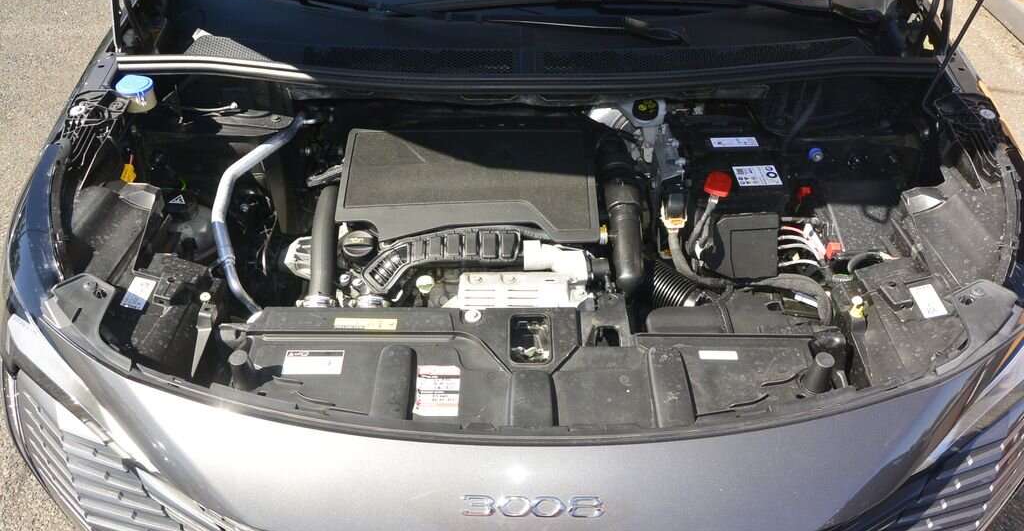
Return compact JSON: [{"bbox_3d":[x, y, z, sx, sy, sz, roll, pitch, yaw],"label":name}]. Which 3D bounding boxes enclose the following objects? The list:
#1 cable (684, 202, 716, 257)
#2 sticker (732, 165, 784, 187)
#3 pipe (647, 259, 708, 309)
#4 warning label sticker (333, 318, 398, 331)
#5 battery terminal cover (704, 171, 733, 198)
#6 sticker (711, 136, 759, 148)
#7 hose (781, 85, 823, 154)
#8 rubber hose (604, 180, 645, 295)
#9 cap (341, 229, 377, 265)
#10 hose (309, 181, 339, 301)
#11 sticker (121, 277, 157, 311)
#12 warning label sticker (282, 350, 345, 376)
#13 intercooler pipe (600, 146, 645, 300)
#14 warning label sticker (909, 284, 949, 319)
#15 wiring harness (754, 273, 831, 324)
[{"bbox_3d":[0.352,-0.067,1.435,0.050,0.095,0.070,1,37,1],"label":"cable"},{"bbox_3d":[0.481,-0.175,1.500,0.083,0.002,0.072,-2,38,1],"label":"sticker"},{"bbox_3d":[0.285,0.038,1.325,0.075,0.080,0.100,-30,46,-34],"label":"pipe"},{"bbox_3d":[-0.196,0.079,1.030,0.084,0.002,0.017,1,56,0],"label":"warning label sticker"},{"bbox_3d":[0.393,-0.154,1.460,0.050,0.030,0.055,1,37,1],"label":"battery terminal cover"},{"bbox_3d":[0.453,-0.250,1.560,0.091,0.002,0.038,-1,38,1],"label":"sticker"},{"bbox_3d":[0.605,-0.306,1.600,0.035,0.175,0.035,20,18,-15],"label":"hose"},{"bbox_3d":[0.205,-0.052,1.400,0.068,0.070,0.214,-3,78,2],"label":"rubber hose"},{"bbox_3d":[-0.255,-0.030,1.275,0.055,0.034,0.055,0,52,0],"label":"cap"},{"bbox_3d":[-0.314,-0.038,1.302,0.046,0.050,0.200,-6,66,6],"label":"hose"},{"bbox_3d":[-0.570,0.043,1.173,0.034,0.002,0.056,11,50,-5],"label":"sticker"},{"bbox_3d":[-0.272,0.133,1.053,0.079,0.002,0.039,0,47,-1],"label":"warning label sticker"},{"bbox_3d":[0.206,-0.090,1.425,0.075,0.085,0.300,-3,76,2],"label":"intercooler pipe"},{"bbox_3d":[0.608,0.052,1.120,0.035,0.002,0.056,-5,49,-5],"label":"warning label sticker"},{"bbox_3d":[0.467,0.055,1.270,0.127,0.050,0.085,0,42,0],"label":"wiring harness"}]

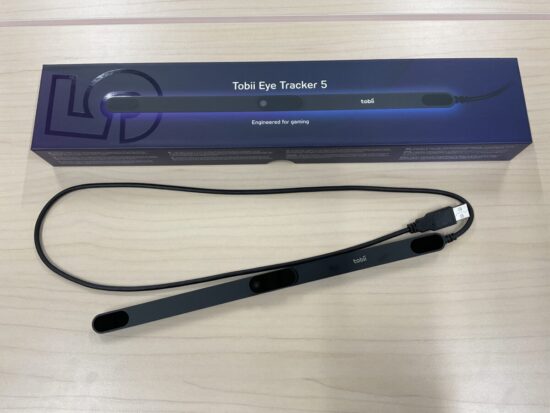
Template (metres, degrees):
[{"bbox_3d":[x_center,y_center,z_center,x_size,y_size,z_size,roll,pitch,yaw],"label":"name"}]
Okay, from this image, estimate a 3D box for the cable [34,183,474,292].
[{"bbox_3d":[-0.017,0.022,0.379,0.366,0.009,0.092,-1,74,0],"label":"cable"}]

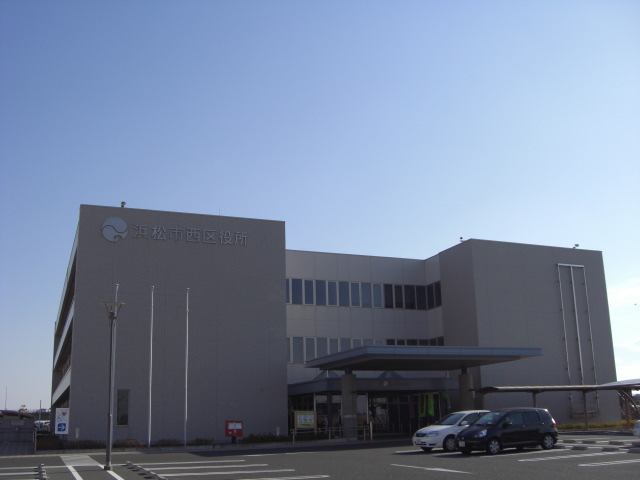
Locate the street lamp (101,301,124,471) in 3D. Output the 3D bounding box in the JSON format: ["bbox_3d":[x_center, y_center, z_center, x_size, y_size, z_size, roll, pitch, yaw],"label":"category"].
[{"bbox_3d":[-6.497,4.461,21.817,0.782,5.080,0.782,4,-15,-21],"label":"street lamp"}]

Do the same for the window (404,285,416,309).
[{"bbox_3d":[6.782,4.290,52.657,0.961,1.817,0.120,4,-15,-21],"label":"window"}]

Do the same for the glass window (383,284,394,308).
[{"bbox_3d":[5.111,4.170,52.030,0.838,1.817,0.120,4,-15,-21],"label":"glass window"}]

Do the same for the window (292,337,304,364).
[{"bbox_3d":[-1.474,7.473,47.510,0.850,1.750,0.100,5,-15,-23],"label":"window"}]

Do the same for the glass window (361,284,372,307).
[{"bbox_3d":[3.354,3.990,50.596,0.850,1.750,0.100,5,-15,-23],"label":"glass window"}]

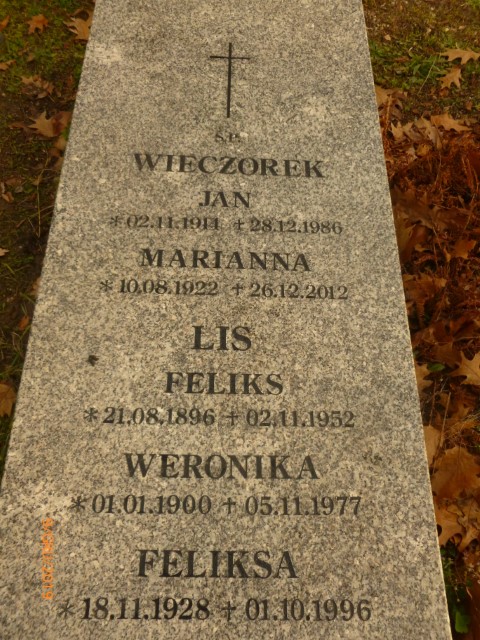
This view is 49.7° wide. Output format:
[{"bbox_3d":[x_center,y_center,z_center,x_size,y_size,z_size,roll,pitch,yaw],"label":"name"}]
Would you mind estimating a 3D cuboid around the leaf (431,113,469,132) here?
[{"bbox_3d":[0.709,-0.671,1.756,0.130,0.030,0.088,-5,64,-5],"label":"leaf"}]

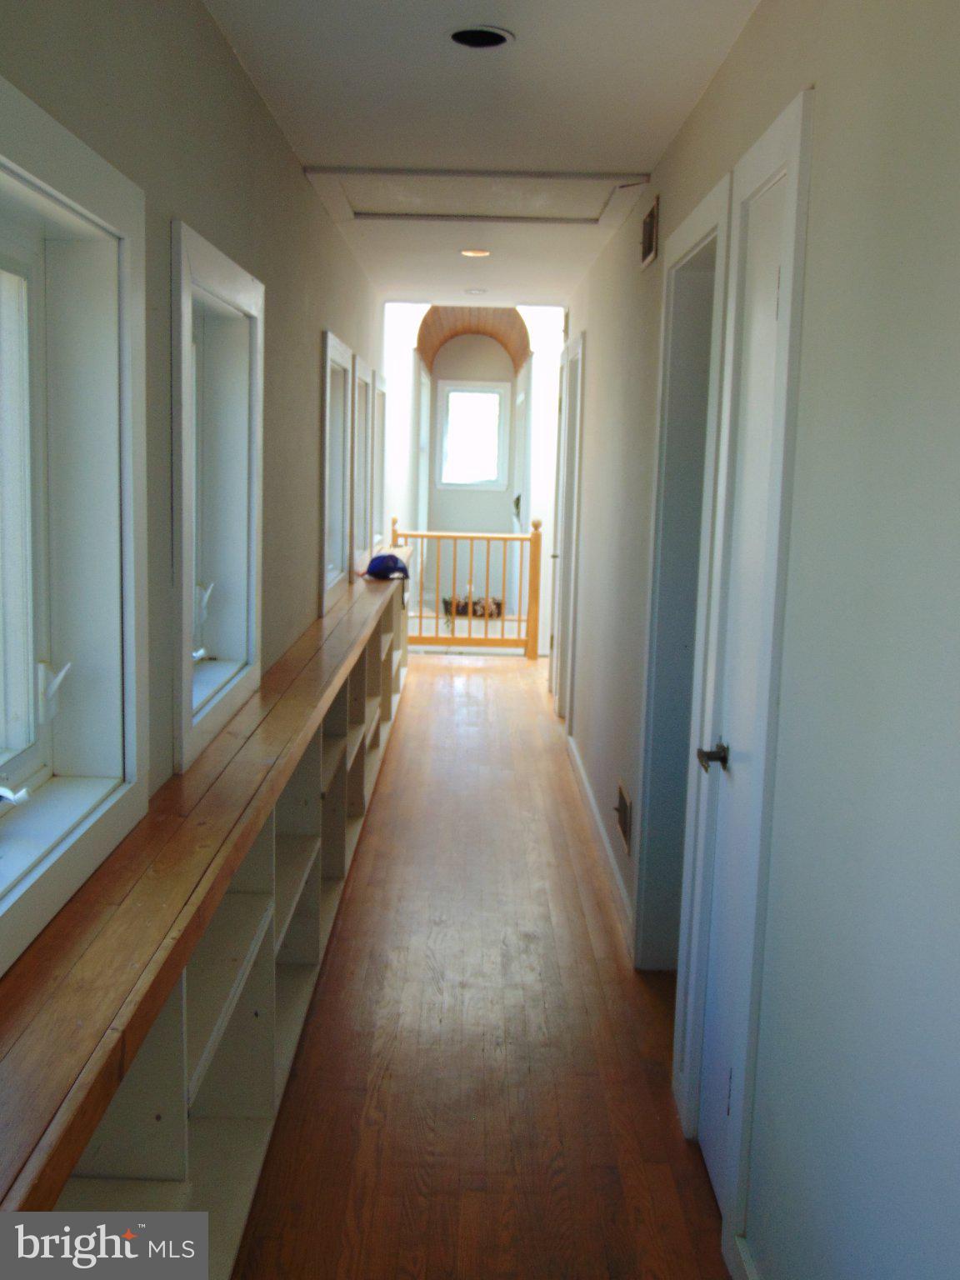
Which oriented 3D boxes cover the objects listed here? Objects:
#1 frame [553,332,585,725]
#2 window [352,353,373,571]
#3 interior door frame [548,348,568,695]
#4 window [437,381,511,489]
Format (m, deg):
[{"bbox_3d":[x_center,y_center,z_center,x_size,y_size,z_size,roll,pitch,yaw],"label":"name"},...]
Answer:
[{"bbox_3d":[0.550,-0.564,7.177,0.140,2.153,0.978,1,8,-1],"label":"frame"},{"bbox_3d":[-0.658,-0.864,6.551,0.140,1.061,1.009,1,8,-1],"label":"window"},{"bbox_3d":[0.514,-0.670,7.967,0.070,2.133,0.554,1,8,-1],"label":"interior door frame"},{"bbox_3d":[-0.065,-2.058,13.052,0.730,1.075,0.130,1,8,-1],"label":"window"}]

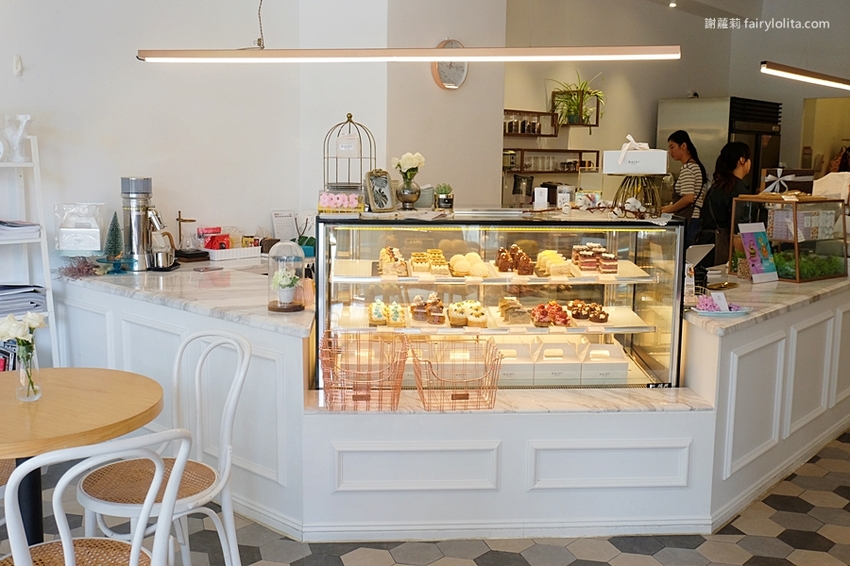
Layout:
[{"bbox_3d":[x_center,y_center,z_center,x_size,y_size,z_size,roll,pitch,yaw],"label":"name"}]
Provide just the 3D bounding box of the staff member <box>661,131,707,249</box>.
[{"bbox_3d":[1.885,-0.247,6.099,0.340,1.650,0.420,-2,9,-14],"label":"staff member"}]

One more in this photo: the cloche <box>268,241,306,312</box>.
[{"bbox_3d":[-0.563,-0.032,3.465,0.153,0.277,0.153,0,8,-4],"label":"cloche"}]

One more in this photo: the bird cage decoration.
[{"bbox_3d":[-0.330,-0.524,3.756,0.228,0.430,0.228,0,8,-4],"label":"bird cage decoration"}]

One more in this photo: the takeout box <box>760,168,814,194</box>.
[{"bbox_3d":[2.027,-0.560,4.740,0.265,0.140,0.130,2,8,7],"label":"takeout box"}]

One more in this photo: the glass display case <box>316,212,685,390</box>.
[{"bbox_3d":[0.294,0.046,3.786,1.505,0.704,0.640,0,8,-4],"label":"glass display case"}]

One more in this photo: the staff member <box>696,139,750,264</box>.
[{"bbox_3d":[1.937,-0.131,5.554,0.380,1.580,0.430,-4,10,-30],"label":"staff member"}]

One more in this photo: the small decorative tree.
[{"bbox_3d":[-1.648,-0.246,4.488,0.092,0.238,0.092,0,8,-4],"label":"small decorative tree"}]

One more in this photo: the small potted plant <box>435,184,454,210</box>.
[{"bbox_3d":[0.092,-0.402,3.977,0.088,0.118,0.088,0,8,-4],"label":"small potted plant"}]

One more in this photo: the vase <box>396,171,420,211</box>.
[{"bbox_3d":[-0.077,-0.433,3.983,0.110,0.175,0.110,0,8,-4],"label":"vase"}]

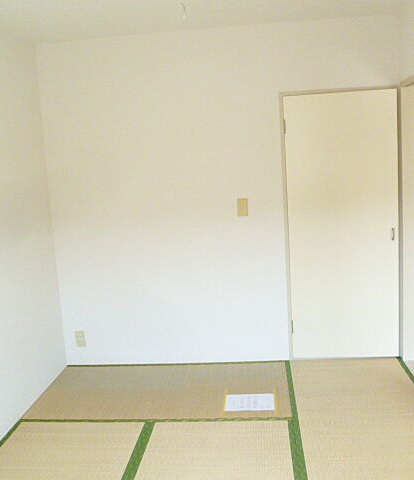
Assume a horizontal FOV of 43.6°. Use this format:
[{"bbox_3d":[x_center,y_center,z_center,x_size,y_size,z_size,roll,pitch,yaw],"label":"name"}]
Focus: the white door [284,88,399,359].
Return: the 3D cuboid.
[{"bbox_3d":[0.952,-0.070,3.634,0.750,1.865,0.045,-3,9,6],"label":"white door"}]

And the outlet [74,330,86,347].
[{"bbox_3d":[-0.958,0.755,3.933,0.072,0.122,0.012,-3,9,6],"label":"outlet"}]

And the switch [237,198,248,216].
[{"bbox_3d":[0.255,-0.228,3.656,0.070,0.122,0.012,-3,9,6],"label":"switch"}]

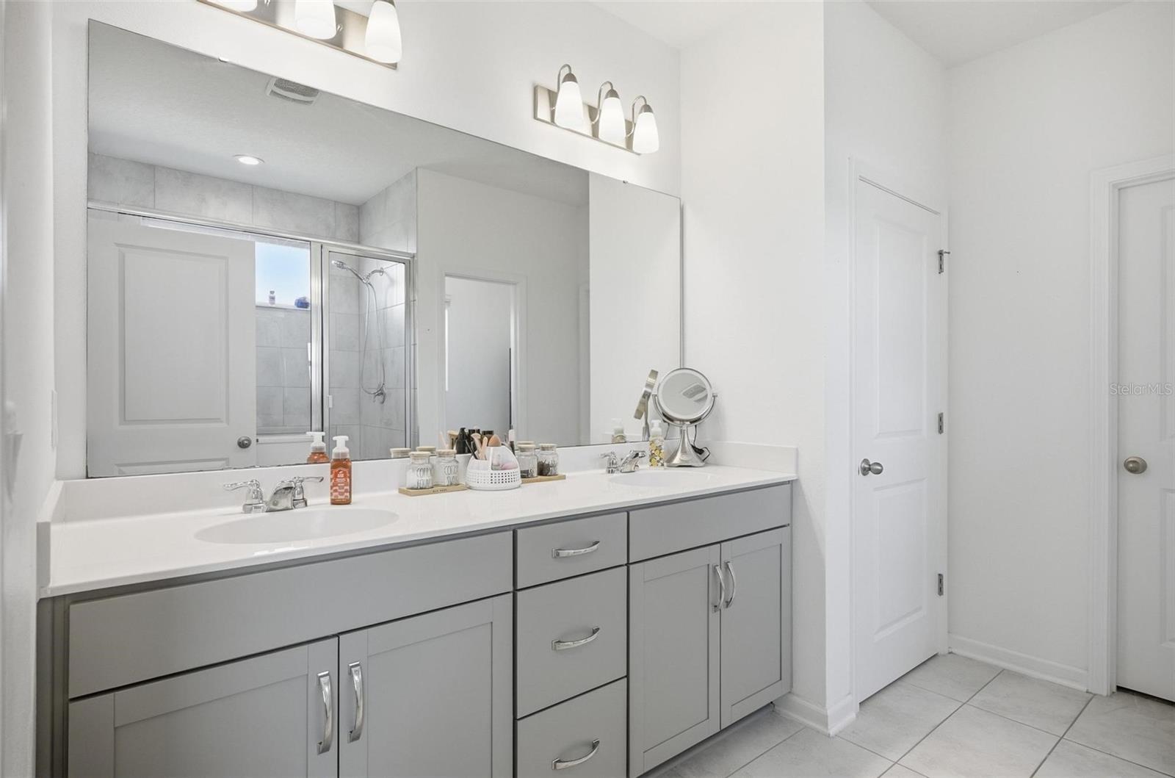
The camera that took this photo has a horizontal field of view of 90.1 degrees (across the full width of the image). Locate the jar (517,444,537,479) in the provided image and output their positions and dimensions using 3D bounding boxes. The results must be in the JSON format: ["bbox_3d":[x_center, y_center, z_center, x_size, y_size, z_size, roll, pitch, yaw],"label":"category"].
[{"bbox_3d":[-0.215,0.256,2.059,0.079,0.108,0.079,0,0,0],"label":"jar"}]

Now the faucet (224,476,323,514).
[{"bbox_3d":[-0.783,0.273,1.496,0.232,0.080,0.138,0,-1,-38],"label":"faucet"}]

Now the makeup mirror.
[{"bbox_3d":[0.418,0.117,2.507,0.262,0.415,0.175,0,-1,10],"label":"makeup mirror"}]

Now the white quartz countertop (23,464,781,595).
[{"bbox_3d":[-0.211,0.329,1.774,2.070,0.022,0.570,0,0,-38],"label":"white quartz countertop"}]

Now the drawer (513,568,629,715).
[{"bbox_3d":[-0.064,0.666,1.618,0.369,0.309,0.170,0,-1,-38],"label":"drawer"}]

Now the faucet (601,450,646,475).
[{"bbox_3d":[0.166,0.282,2.244,0.232,0.080,0.138,0,-1,-38],"label":"faucet"}]

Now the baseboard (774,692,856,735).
[{"bbox_3d":[0.869,1.191,2.230,0.196,0.084,0.226,0,0,-38],"label":"baseboard"}]

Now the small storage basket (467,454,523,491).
[{"bbox_3d":[-0.305,0.262,1.922,0.182,0.118,0.178,0,0,0],"label":"small storage basket"}]

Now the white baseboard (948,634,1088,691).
[{"bbox_3d":[1.869,1.194,2.574,0.015,0.082,0.511,0,-1,-38],"label":"white baseboard"}]

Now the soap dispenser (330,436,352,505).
[{"bbox_3d":[-0.679,0.223,1.615,0.055,0.184,0.058,0,-1,-23],"label":"soap dispenser"}]

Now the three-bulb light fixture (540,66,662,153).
[{"bbox_3d":[0.068,-1.063,2.253,0.530,0.235,0.182,0,0,-38],"label":"three-bulb light fixture"}]

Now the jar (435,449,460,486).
[{"bbox_3d":[-0.451,0.255,1.883,0.077,0.108,0.077,0,0,0],"label":"jar"}]

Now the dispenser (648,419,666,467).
[{"bbox_3d":[0.289,0.227,2.426,0.060,0.194,0.060,0,-1,7],"label":"dispenser"}]

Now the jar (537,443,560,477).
[{"bbox_3d":[-0.142,0.256,2.113,0.077,0.108,0.077,0,0,0],"label":"jar"}]

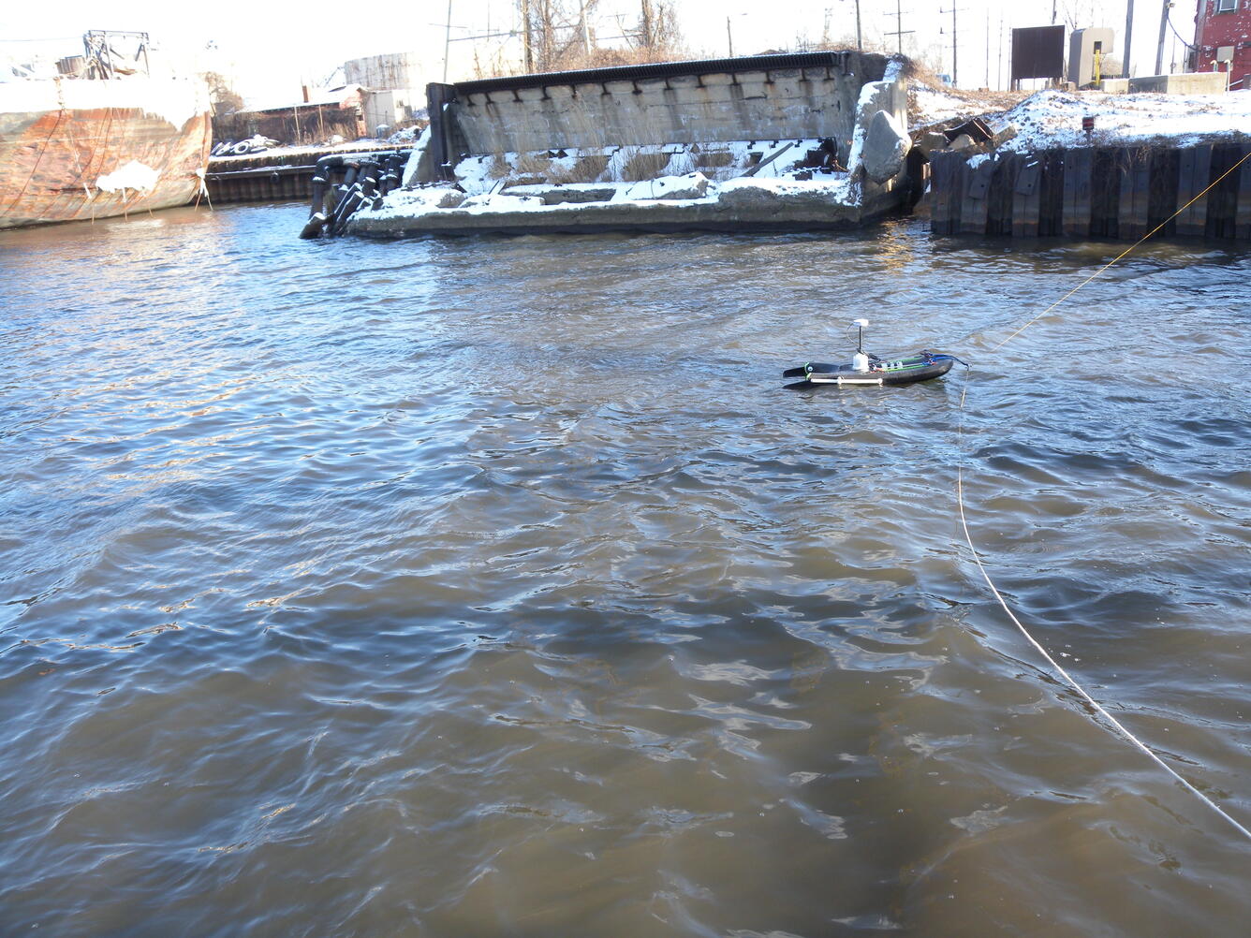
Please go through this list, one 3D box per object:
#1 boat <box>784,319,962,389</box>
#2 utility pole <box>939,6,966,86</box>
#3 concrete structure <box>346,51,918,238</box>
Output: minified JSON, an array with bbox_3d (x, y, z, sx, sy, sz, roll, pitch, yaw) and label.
[{"bbox_3d":[2.599,-1.226,10.866,1.830,0.680,0.520,-1,21,7],"label":"boat"},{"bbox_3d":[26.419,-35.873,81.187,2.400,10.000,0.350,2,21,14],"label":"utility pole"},{"bbox_3d":[-0.087,-7.883,24.998,13.000,3.550,5.200,4,22,19],"label":"concrete structure"}]

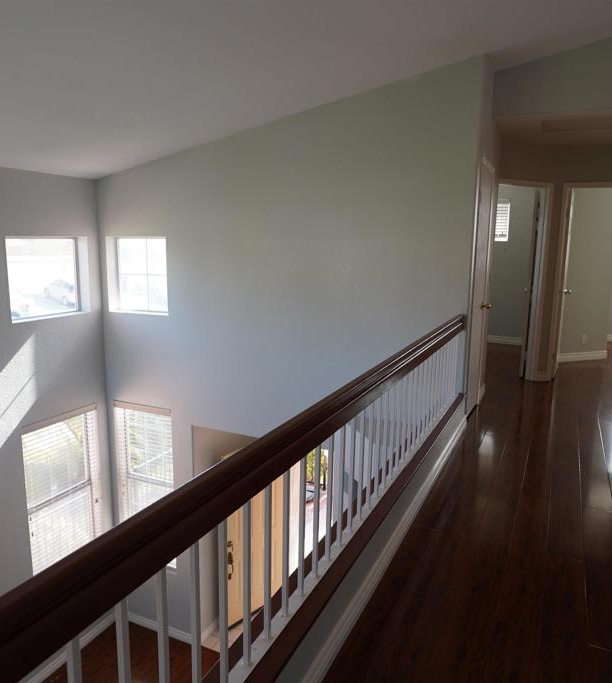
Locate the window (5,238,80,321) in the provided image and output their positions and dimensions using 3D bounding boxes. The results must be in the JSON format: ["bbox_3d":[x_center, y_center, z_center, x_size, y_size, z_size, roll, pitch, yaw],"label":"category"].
[{"bbox_3d":[-2.455,-0.611,5.401,0.110,0.750,0.910,5,11,24],"label":"window"}]

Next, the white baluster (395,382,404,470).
[{"bbox_3d":[0.499,0.415,2.983,0.016,0.505,0.016,5,11,24],"label":"white baluster"}]

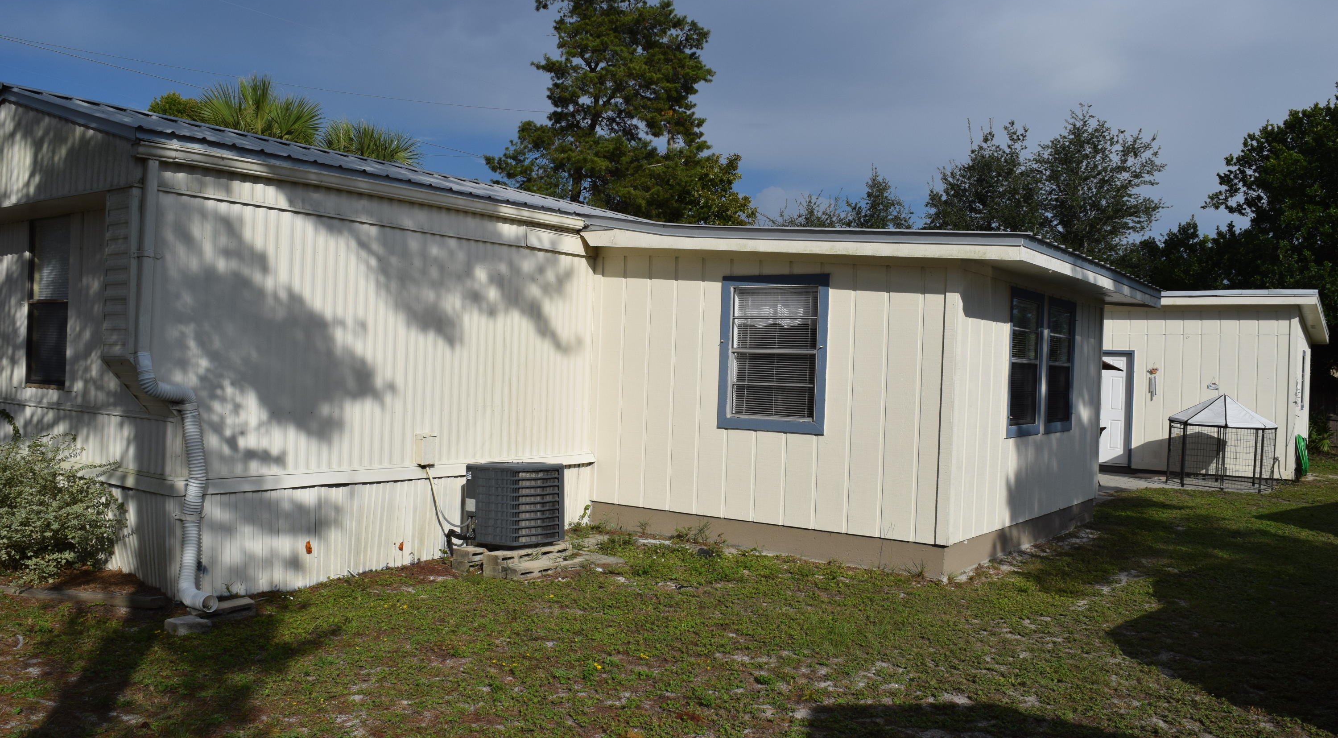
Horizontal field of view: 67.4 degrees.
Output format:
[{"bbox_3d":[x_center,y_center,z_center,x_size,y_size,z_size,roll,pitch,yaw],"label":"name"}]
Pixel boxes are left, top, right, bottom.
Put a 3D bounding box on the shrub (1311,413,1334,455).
[{"bbox_3d":[16.733,1.630,25.815,0.850,1.100,0.850,2,0,33],"label":"shrub"}]

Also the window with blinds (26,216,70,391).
[{"bbox_3d":[-4.894,-0.518,7.907,0.730,1.340,0.080,2,0,36],"label":"window with blinds"}]

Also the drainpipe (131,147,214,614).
[{"bbox_3d":[-3.148,0.130,6.470,0.390,2.880,0.500,2,0,36],"label":"drainpipe"}]

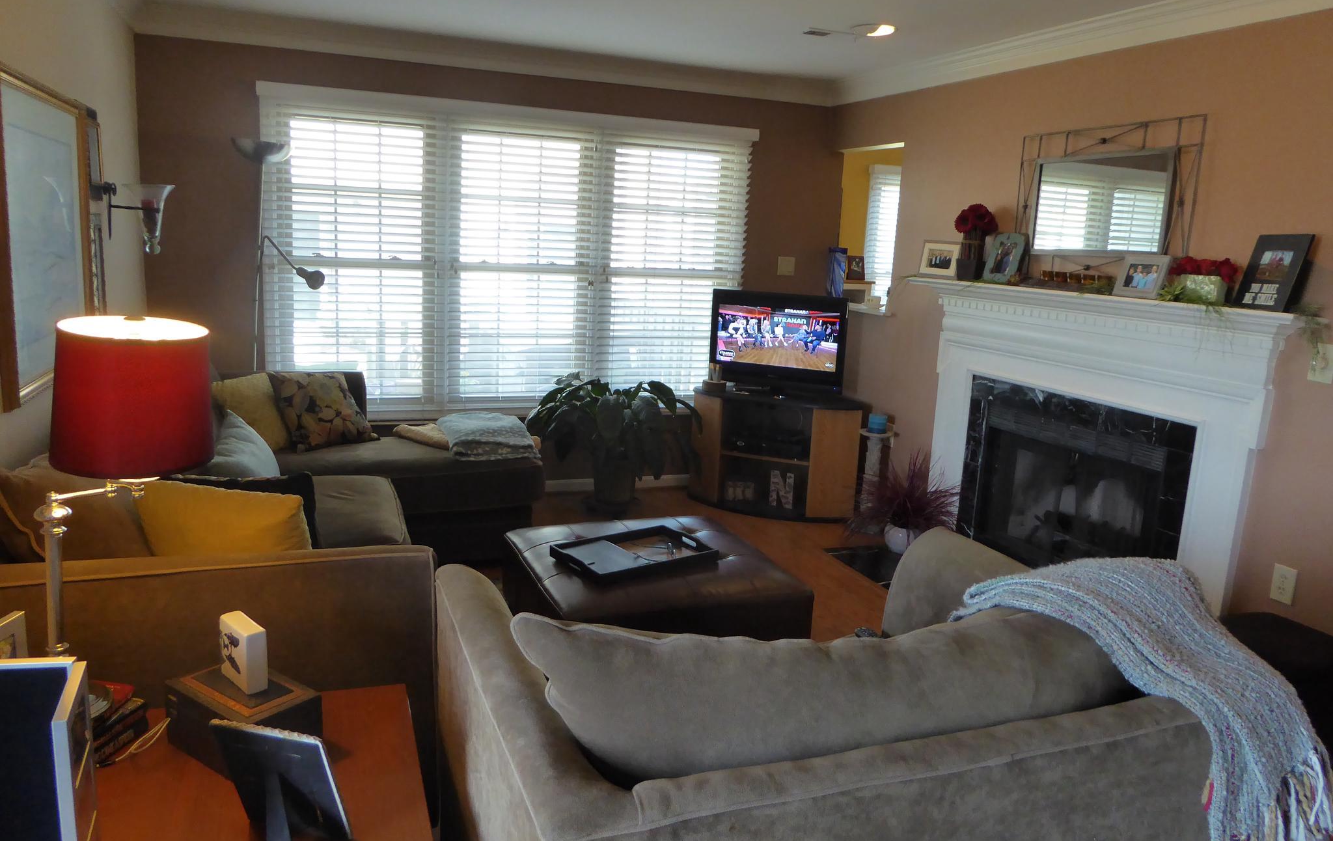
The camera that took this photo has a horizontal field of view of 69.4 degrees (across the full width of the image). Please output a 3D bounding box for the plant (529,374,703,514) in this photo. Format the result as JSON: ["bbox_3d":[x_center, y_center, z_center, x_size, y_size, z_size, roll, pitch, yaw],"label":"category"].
[{"bbox_3d":[-0.271,0.133,5.164,0.920,0.790,0.820,-2,12,-21],"label":"plant"}]

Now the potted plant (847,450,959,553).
[{"bbox_3d":[1.173,0.404,4.809,0.530,0.510,0.500,-2,12,-21],"label":"potted plant"}]

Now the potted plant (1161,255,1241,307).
[{"bbox_3d":[1.859,-0.482,3.325,0.170,0.172,0.280,-2,12,-21],"label":"potted plant"}]

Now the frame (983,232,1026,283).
[{"bbox_3d":[1.482,-0.709,4.240,0.035,0.220,0.170,15,5,-23],"label":"frame"}]

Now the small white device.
[{"bbox_3d":[-0.769,0.419,1.750,0.119,0.114,0.042,13,15,43],"label":"small white device"}]

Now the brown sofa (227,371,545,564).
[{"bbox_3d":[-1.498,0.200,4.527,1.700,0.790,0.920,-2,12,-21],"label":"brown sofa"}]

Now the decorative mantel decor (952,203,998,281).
[{"bbox_3d":[1.427,-0.814,4.420,0.190,0.350,0.200,-2,12,-21],"label":"decorative mantel decor"}]

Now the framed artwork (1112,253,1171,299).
[{"bbox_3d":[1.751,-0.529,3.536,0.030,0.167,0.207,13,6,-23],"label":"framed artwork"}]

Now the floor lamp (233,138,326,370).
[{"bbox_3d":[-1.918,-0.418,4.767,0.430,1.870,0.300,-2,12,-21],"label":"floor lamp"}]

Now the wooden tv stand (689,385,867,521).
[{"bbox_3d":[0.633,0.187,5.505,0.980,0.635,0.520,8,12,23],"label":"wooden tv stand"}]

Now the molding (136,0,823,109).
[{"bbox_3d":[-0.709,-1.882,5.047,3.720,0.120,0.130,-2,12,-21],"label":"molding"}]

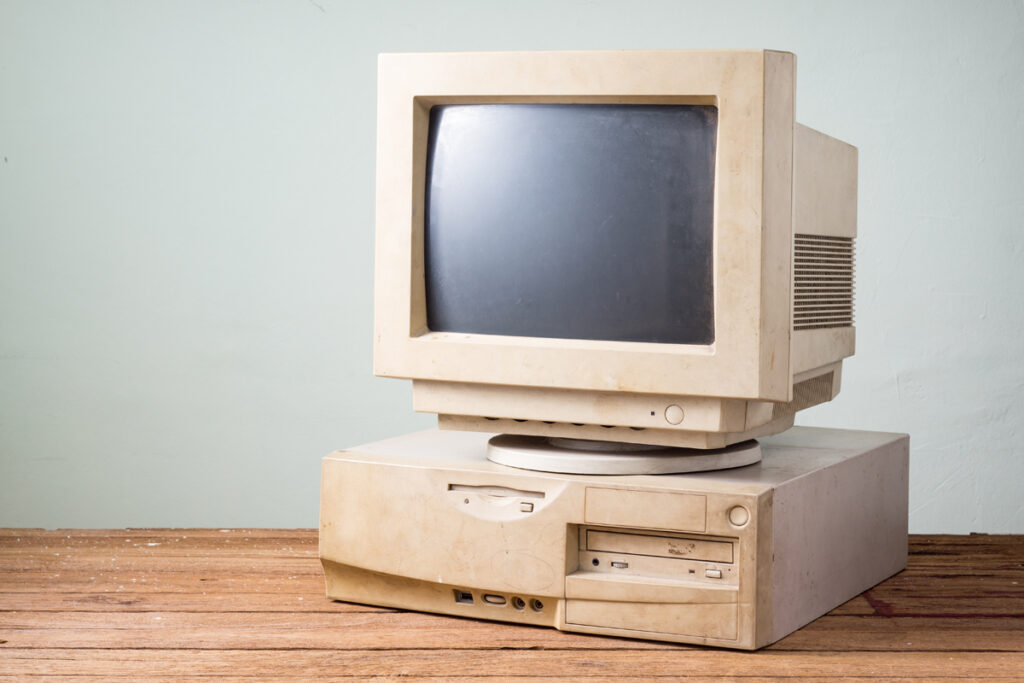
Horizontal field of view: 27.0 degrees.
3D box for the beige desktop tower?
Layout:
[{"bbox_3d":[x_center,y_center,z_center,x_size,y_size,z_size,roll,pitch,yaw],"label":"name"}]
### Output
[{"bbox_3d":[0.103,0.159,1.966,0.420,0.130,0.382,3,6,28],"label":"beige desktop tower"}]

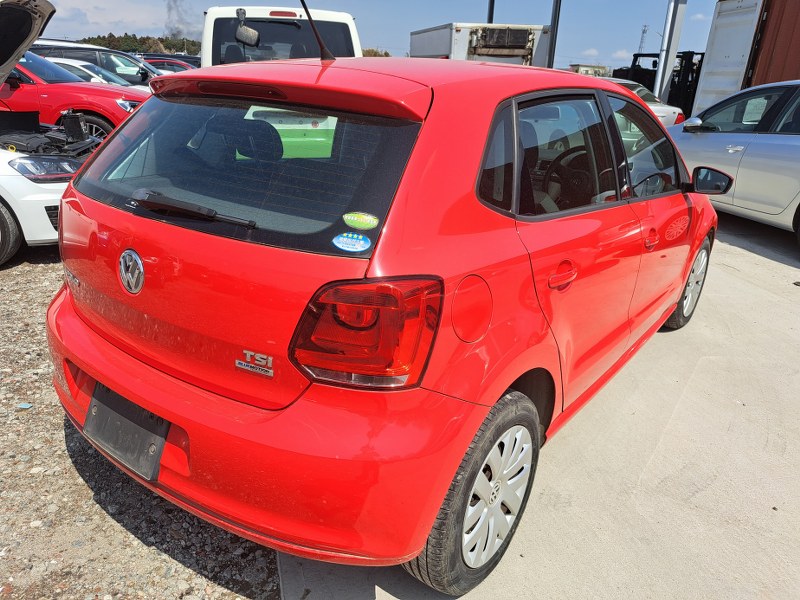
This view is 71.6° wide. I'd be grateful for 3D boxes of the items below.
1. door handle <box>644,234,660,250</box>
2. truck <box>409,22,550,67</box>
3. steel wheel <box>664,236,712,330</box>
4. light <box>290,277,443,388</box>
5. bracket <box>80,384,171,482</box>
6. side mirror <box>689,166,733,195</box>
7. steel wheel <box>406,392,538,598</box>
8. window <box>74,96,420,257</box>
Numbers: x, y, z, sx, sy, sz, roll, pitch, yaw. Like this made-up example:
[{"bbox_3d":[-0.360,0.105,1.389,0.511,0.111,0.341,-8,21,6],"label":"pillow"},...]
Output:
[{"bbox_3d":[0.980,-0.232,2.165,0.050,0.050,0.175,17,26,35],"label":"door handle"},{"bbox_3d":[1.543,-4.565,11.900,1.900,2.200,3.100,-4,23,-11],"label":"truck"},{"bbox_3d":[1.757,-0.123,3.463,0.190,0.600,0.600,17,26,35],"label":"steel wheel"},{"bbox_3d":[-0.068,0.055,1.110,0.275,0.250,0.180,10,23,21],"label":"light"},{"bbox_3d":[-0.736,0.346,1.491,0.350,0.170,0.030,17,9,35],"label":"bracket"},{"bbox_3d":[1.462,-0.559,2.604,0.185,0.130,0.110,17,26,35],"label":"side mirror"},{"bbox_3d":[0.222,0.538,1.644,0.190,0.600,0.600,17,26,35],"label":"steel wheel"},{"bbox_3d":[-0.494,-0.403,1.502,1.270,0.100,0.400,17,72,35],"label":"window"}]

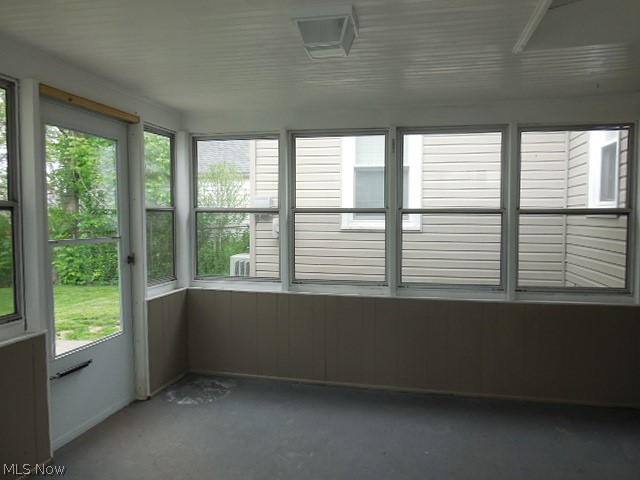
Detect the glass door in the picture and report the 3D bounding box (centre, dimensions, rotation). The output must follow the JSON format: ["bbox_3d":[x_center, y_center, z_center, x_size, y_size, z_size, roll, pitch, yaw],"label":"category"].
[{"bbox_3d":[-1.488,0.198,2.998,0.050,2.034,0.793,1,3,14],"label":"glass door"}]

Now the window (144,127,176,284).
[{"bbox_3d":[-1.287,-0.263,3.653,0.080,1.225,0.461,1,3,14],"label":"window"}]

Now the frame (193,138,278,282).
[{"bbox_3d":[-0.701,-0.270,3.939,0.799,1.253,0.080,1,3,11],"label":"frame"}]

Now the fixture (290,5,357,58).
[{"bbox_3d":[0.030,-0.925,2.091,0.252,0.150,0.245,1,3,11],"label":"fixture"}]

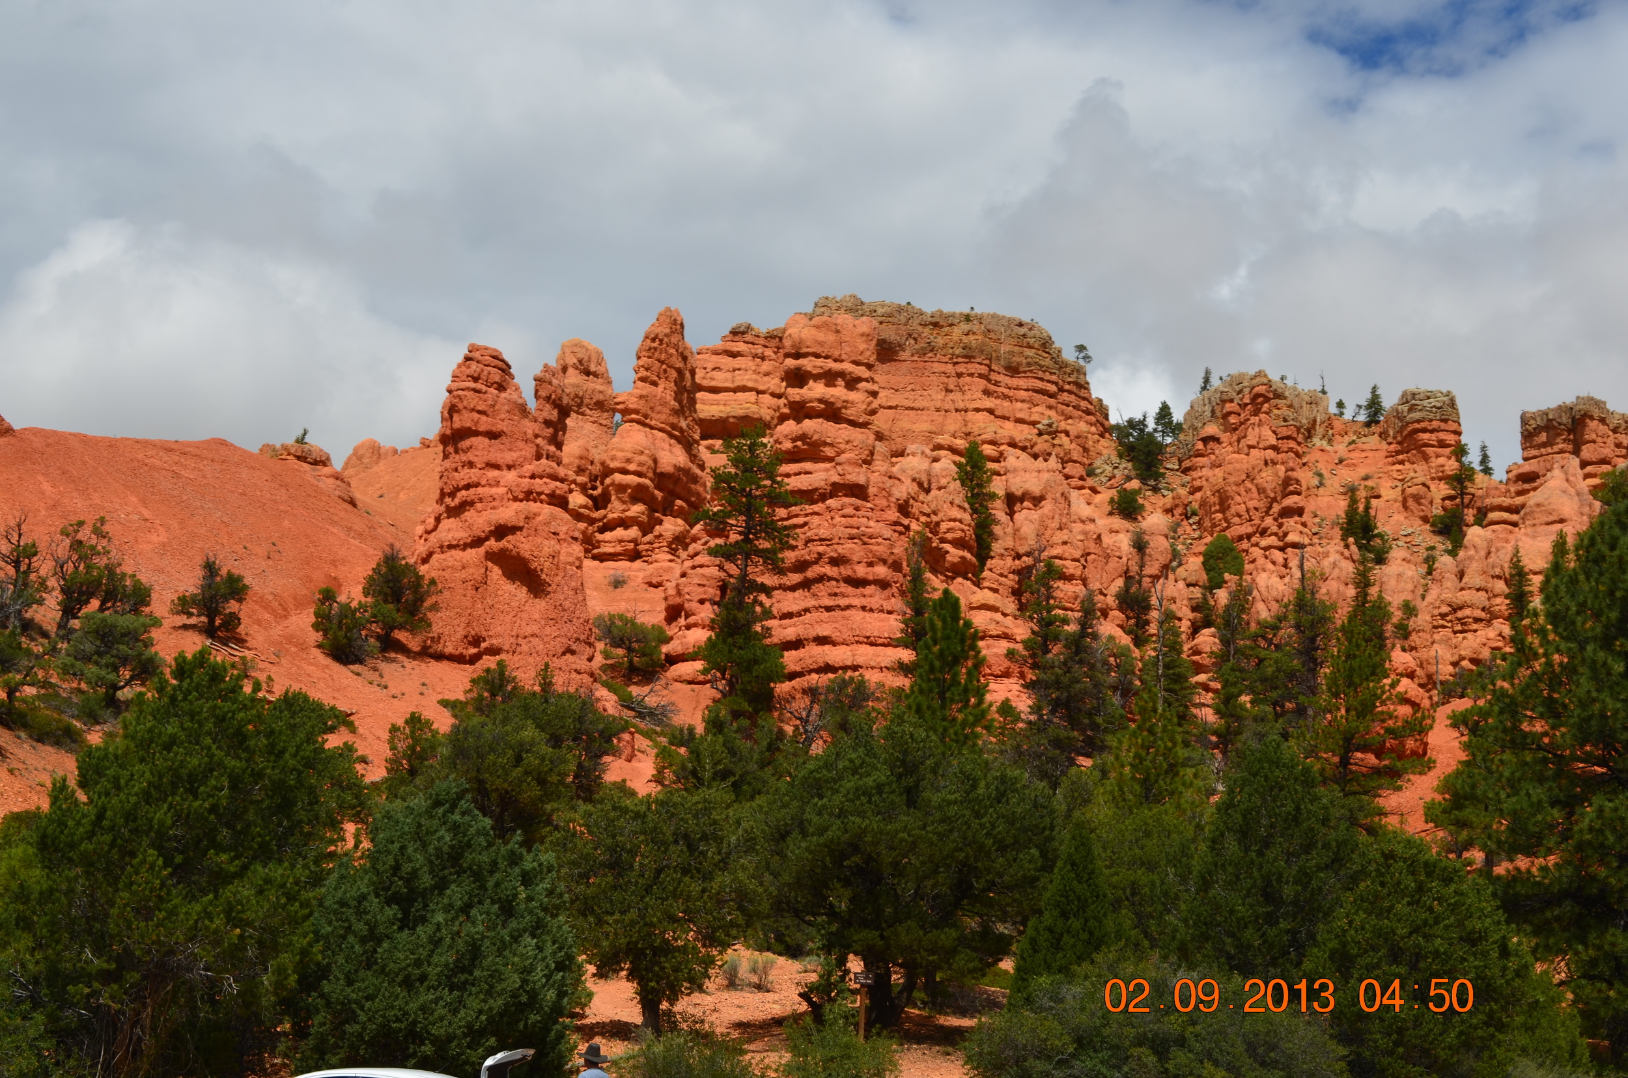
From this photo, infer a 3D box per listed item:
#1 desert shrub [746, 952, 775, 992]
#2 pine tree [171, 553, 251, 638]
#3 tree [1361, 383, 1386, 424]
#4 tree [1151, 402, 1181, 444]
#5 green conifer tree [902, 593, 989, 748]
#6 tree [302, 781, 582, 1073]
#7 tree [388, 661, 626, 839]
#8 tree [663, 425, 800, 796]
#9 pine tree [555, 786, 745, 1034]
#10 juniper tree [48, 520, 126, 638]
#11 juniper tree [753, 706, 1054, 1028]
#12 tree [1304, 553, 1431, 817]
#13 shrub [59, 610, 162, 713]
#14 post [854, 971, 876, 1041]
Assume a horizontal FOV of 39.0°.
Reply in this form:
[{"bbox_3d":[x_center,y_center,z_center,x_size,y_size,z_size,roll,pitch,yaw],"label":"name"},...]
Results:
[{"bbox_3d":[-1.230,9.996,53.000,0.647,0.921,0.614,1,-12,-1],"label":"desert shrub"},{"bbox_3d":[-27.768,2.598,106.000,3.690,3.940,3.510,3,-13,-15],"label":"pine tree"},{"bbox_3d":[64.441,-15.520,265.000,2.780,5.010,2.780,-3,-13,14],"label":"tree"},{"bbox_3d":[32.914,-10.811,215.001,2.624,4.299,2.492,-1,-12,9],"label":"tree"},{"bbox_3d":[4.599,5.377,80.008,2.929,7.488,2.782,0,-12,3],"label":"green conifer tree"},{"bbox_3d":[-5.496,5.781,34.000,4.130,4.410,4.130,2,-13,-9],"label":"tree"},{"bbox_3d":[-8.791,6.173,66.000,6.820,5.450,5.800,2,-13,-7],"label":"tree"},{"bbox_3d":[-4.098,3.244,115.034,6.590,18.480,6.260,1,-12,-2],"label":"tree"},{"bbox_3d":[-3.066,6.897,43.000,3.540,4.560,3.360,1,-13,-4],"label":"pine tree"},{"bbox_3d":[-27.819,1.518,88.003,2.848,4.759,2.706,5,-13,-17],"label":"juniper tree"},{"bbox_3d":[1.741,6.365,45.000,5.890,6.240,5.600,0,-13,2],"label":"juniper tree"},{"bbox_3d":[22.919,6.149,95.015,4.940,11.228,4.693,-2,-13,13],"label":"tree"},{"bbox_3d":[-28.118,4.793,92.000,4.120,4.010,3.910,4,-13,-17],"label":"shrub"},{"bbox_3d":[0.951,8.785,43.000,0.380,1.373,0.120,0,-12,1],"label":"post"}]

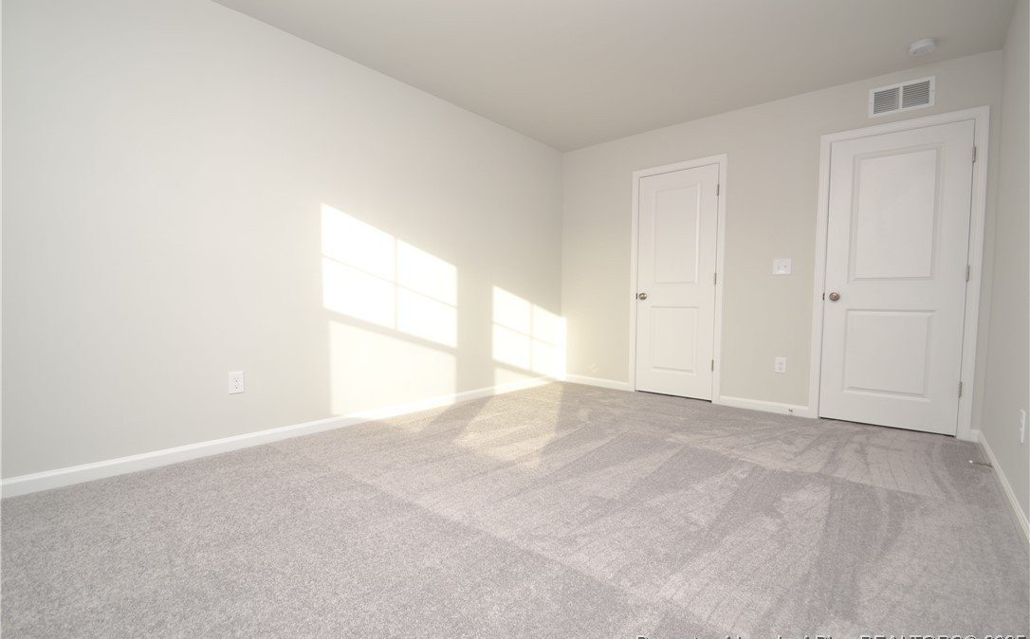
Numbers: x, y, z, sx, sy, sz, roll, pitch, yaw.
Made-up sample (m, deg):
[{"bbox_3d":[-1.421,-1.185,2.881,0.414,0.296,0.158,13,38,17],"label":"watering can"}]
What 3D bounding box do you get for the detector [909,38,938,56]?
[{"bbox_3d":[2.456,-1.635,2.583,0.120,0.042,0.120,3,3,38],"label":"detector"}]

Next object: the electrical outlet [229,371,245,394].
[{"bbox_3d":[-1.576,0.360,2.432,0.008,0.124,0.077,3,4,43],"label":"electrical outlet"}]

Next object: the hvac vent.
[{"bbox_3d":[2.611,-1.502,2.902,0.338,0.196,0.016,3,3,38],"label":"hvac vent"}]

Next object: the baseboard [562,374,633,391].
[{"bbox_3d":[0.816,0.641,4.408,0.769,0.083,0.015,3,3,38],"label":"baseboard"}]

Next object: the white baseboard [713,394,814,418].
[{"bbox_3d":[1.991,0.698,3.474,0.673,0.085,0.015,3,3,38],"label":"white baseboard"}]

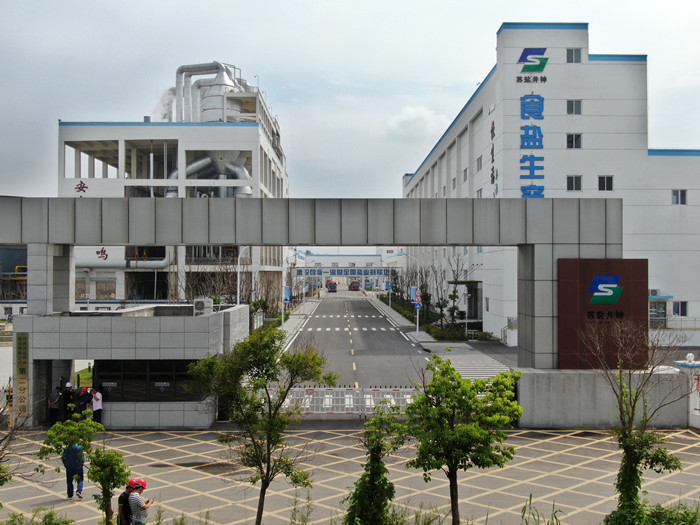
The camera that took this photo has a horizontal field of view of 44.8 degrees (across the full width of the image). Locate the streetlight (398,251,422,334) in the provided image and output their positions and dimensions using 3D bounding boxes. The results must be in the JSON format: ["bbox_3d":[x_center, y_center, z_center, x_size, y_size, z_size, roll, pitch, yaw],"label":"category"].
[{"bbox_3d":[6.402,3.226,87.000,2.100,8.300,0.400,0,-1,-1],"label":"streetlight"}]

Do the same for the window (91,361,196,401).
[{"bbox_3d":[-8.154,4.776,34.200,4.280,1.700,0.130,0,-1,-1],"label":"window"}]

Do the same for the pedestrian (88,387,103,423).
[{"bbox_3d":[-10.213,5.887,34.150,0.480,1.670,0.500,0,-1,-12],"label":"pedestrian"}]

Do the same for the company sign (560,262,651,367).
[{"bbox_3d":[10.720,2.194,35.900,3.790,4.650,0.250,0,-1,-1],"label":"company sign"}]

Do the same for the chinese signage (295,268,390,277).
[{"bbox_3d":[-1.943,3.532,300.000,34.500,2.700,0.400,0,-1,-1],"label":"chinese signage"}]

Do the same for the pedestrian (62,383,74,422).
[{"bbox_3d":[-11.522,5.835,34.800,0.420,1.790,0.500,0,-1,9],"label":"pedestrian"}]

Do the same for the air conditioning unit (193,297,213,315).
[{"bbox_3d":[-7.469,2.507,43.450,0.960,1.250,0.370,0,-1,-1],"label":"air conditioning unit"}]

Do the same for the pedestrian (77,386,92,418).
[{"bbox_3d":[-10.682,5.869,34.300,0.450,1.710,0.500,0,-1,-27],"label":"pedestrian"}]

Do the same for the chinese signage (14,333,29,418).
[{"bbox_3d":[-13.099,4.507,33.970,0.490,3.380,0.070,0,-1,-1],"label":"chinese signage"}]

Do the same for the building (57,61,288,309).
[{"bbox_3d":[-26.118,-9.944,142.000,27.200,36.000,54.000,0,-1,-1],"label":"building"}]

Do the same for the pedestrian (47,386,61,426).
[{"bbox_3d":[-11.969,5.880,34.400,0.450,1.690,0.500,0,-1,-30],"label":"pedestrian"}]

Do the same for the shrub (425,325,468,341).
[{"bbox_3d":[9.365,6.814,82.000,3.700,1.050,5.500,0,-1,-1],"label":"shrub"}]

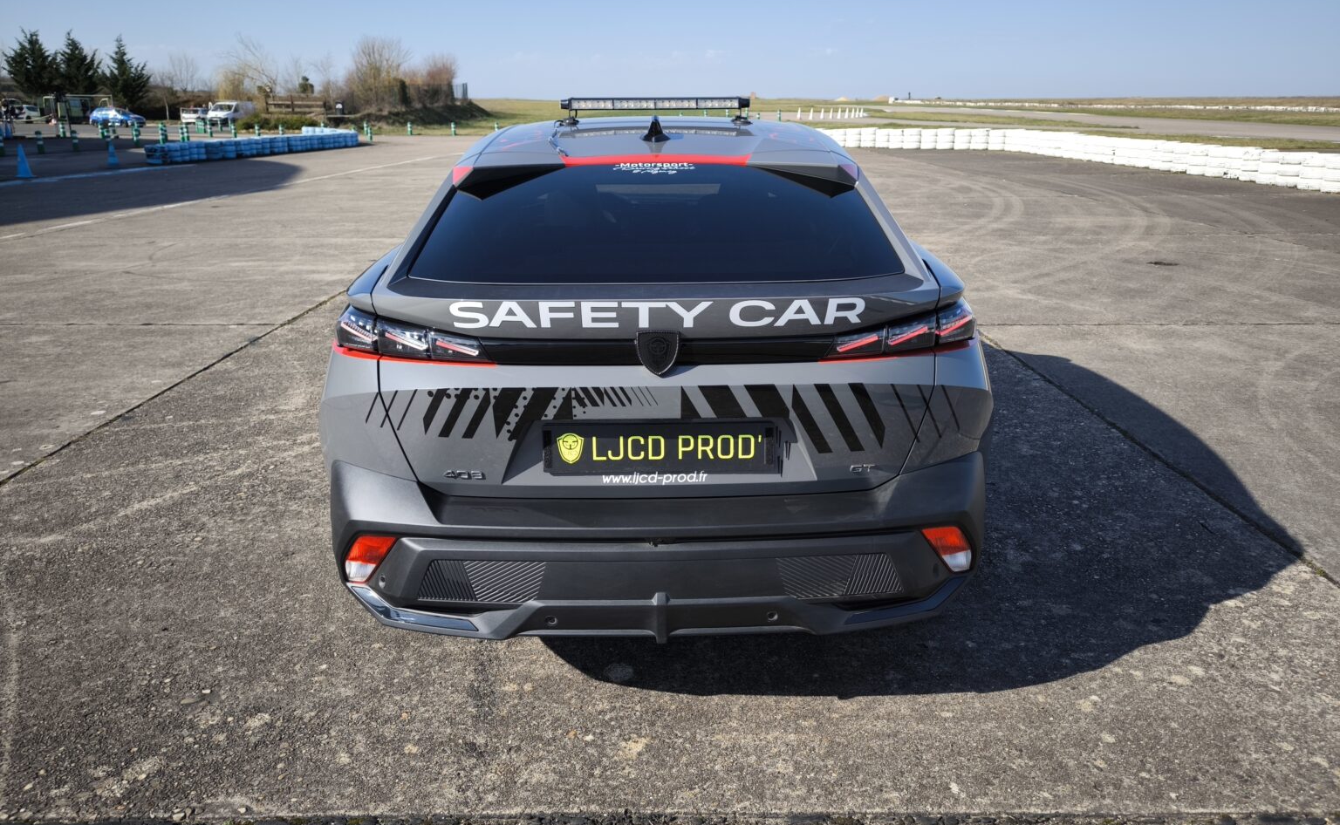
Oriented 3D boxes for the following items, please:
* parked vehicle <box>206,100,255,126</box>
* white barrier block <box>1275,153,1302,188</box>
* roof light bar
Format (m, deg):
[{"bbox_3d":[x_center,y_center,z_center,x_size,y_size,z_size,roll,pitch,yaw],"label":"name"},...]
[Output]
[{"bbox_3d":[-37.697,-25.762,80.000,1.900,1.930,4.750,1,18,3],"label":"parked vehicle"},{"bbox_3d":[12.227,-4.798,18.300,0.620,0.650,0.620,-1,18,-2],"label":"white barrier block"},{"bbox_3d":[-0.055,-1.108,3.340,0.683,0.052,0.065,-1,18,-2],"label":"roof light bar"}]

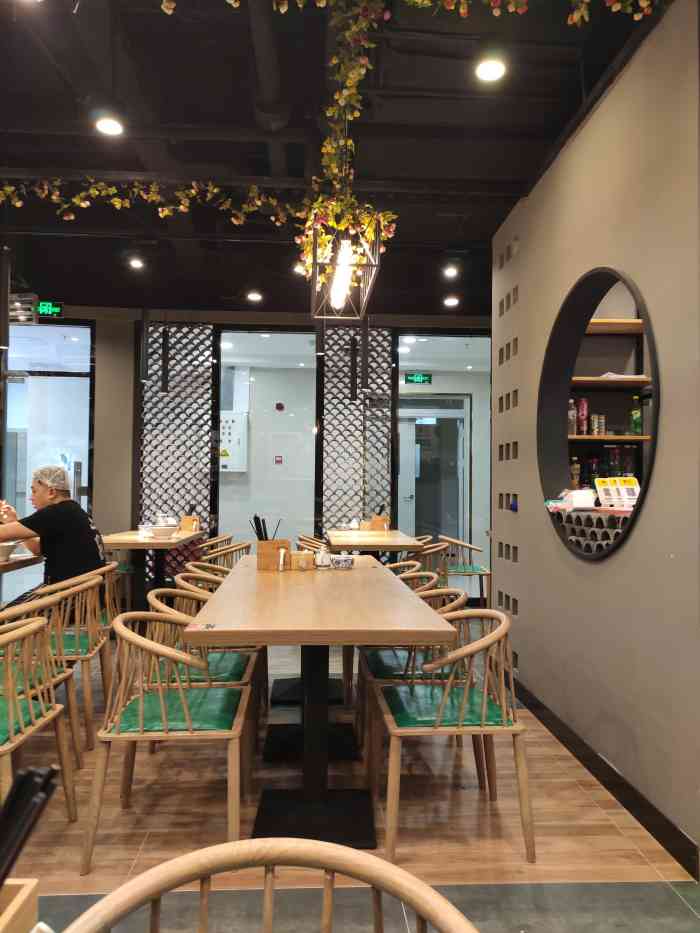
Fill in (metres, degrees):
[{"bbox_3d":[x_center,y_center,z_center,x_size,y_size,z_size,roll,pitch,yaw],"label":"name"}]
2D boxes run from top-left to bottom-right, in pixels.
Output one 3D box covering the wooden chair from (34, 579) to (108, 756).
[{"bbox_3d":[-1.377,0.881,3.174,0.490,0.750,0.480,1,-2,-7],"label":"wooden chair"}]

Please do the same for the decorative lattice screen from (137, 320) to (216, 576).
[{"bbox_3d":[-1.675,-0.114,6.535,0.750,2.600,0.060,1,-2,-4],"label":"decorative lattice screen"}]

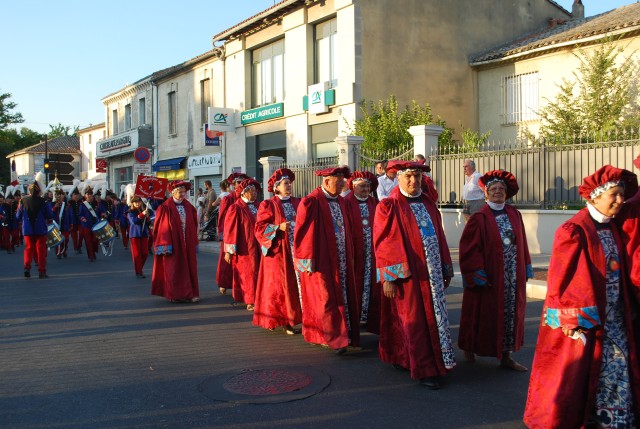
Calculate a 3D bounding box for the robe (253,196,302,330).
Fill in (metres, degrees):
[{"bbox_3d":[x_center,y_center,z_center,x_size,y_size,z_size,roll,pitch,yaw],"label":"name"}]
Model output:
[{"bbox_3d":[-0.451,0.508,7.450,0.600,1.400,0.500,-2,2,-39],"label":"robe"}]

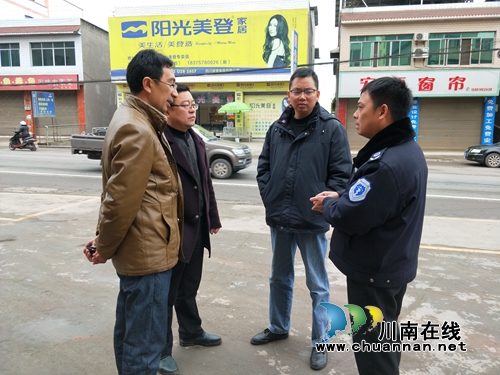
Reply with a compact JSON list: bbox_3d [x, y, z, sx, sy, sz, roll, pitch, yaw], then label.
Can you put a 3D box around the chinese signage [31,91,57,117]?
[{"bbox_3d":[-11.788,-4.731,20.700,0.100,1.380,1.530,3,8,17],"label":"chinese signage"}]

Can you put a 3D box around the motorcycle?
[{"bbox_3d":[-11.855,-2.439,18.900,1.760,1.100,0.680,2,8,11],"label":"motorcycle"}]

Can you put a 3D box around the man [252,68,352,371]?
[{"bbox_3d":[0.318,0.175,2.190,0.600,1.730,0.430,4,9,23],"label":"man"}]

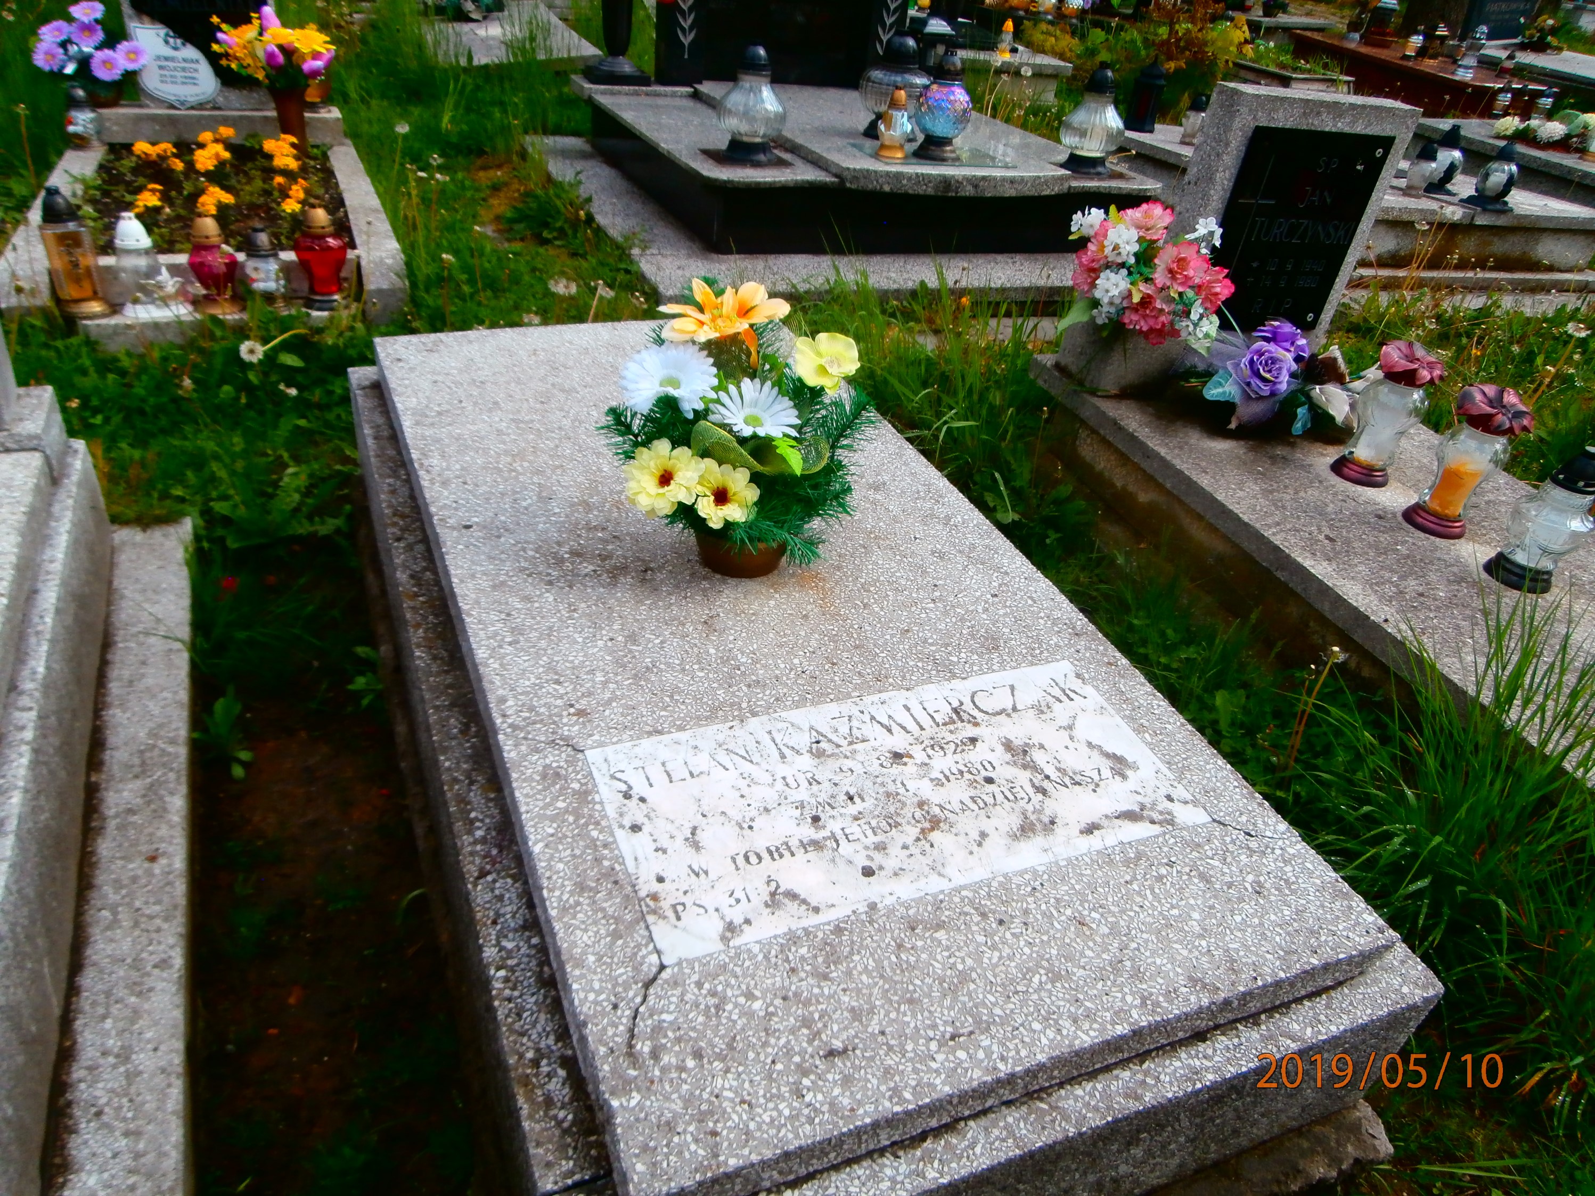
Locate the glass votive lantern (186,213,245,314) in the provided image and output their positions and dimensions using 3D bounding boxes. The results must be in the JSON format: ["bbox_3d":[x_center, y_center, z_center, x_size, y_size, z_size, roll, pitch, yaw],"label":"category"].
[{"bbox_3d":[-1.456,-0.831,2.754,0.128,0.221,0.128,-9,33,-22],"label":"glass votive lantern"}]

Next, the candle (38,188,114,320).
[{"bbox_3d":[-1.746,-0.834,2.655,0.130,0.285,0.125,-9,33,-22],"label":"candle"}]

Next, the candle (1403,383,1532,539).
[{"bbox_3d":[1.157,-0.231,1.914,0.126,0.242,0.126,-4,35,-22],"label":"candle"}]

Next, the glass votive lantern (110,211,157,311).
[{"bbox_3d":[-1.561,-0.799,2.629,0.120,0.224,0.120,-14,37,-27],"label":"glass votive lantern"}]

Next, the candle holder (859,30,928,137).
[{"bbox_3d":[0.335,-1.726,3.722,0.238,0.299,0.238,4,31,-2],"label":"candle holder"}]

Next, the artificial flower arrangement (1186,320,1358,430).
[{"bbox_3d":[0.984,-0.466,2.288,0.340,0.180,0.200,-4,35,-22],"label":"artificial flower arrangement"}]

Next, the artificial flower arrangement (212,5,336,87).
[{"bbox_3d":[-1.766,-1.863,3.739,0.356,0.230,0.267,-10,35,-22],"label":"artificial flower arrangement"}]

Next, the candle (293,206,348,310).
[{"bbox_3d":[-1.220,-0.871,2.836,0.142,0.240,0.142,-9,33,-22],"label":"candle"}]

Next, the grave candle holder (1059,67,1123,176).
[{"bbox_3d":[0.983,-1.575,3.648,0.208,0.302,0.208,11,33,10],"label":"grave candle holder"}]

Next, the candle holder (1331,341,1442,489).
[{"bbox_3d":[1.104,-0.341,2.074,0.126,0.239,0.126,-4,35,-22],"label":"candle holder"}]

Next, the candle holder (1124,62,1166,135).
[{"bbox_3d":[1.540,-2.204,4.876,0.135,0.273,0.135,-7,33,-19],"label":"candle holder"}]

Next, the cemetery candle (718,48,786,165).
[{"bbox_3d":[-0.138,-1.524,3.418,0.210,0.316,0.210,2,33,-3],"label":"cemetery candle"}]

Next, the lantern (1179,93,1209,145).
[{"bbox_3d":[1.668,-1.972,4.561,0.114,0.180,0.114,14,34,14],"label":"lantern"}]

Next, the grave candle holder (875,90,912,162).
[{"bbox_3d":[0.299,-1.441,3.355,0.107,0.190,0.107,4,31,-2],"label":"grave candle holder"}]

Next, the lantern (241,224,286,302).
[{"bbox_3d":[-1.303,-0.820,2.726,0.087,0.190,0.087,-11,36,-22],"label":"lantern"}]

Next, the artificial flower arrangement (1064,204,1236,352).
[{"bbox_3d":[0.697,-0.648,2.219,0.279,0.256,0.223,-9,38,-20],"label":"artificial flower arrangement"}]

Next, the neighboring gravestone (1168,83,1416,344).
[{"bbox_3d":[1.047,-0.818,2.442,0.473,0.542,0.095,-6,38,-21],"label":"neighboring gravestone"}]

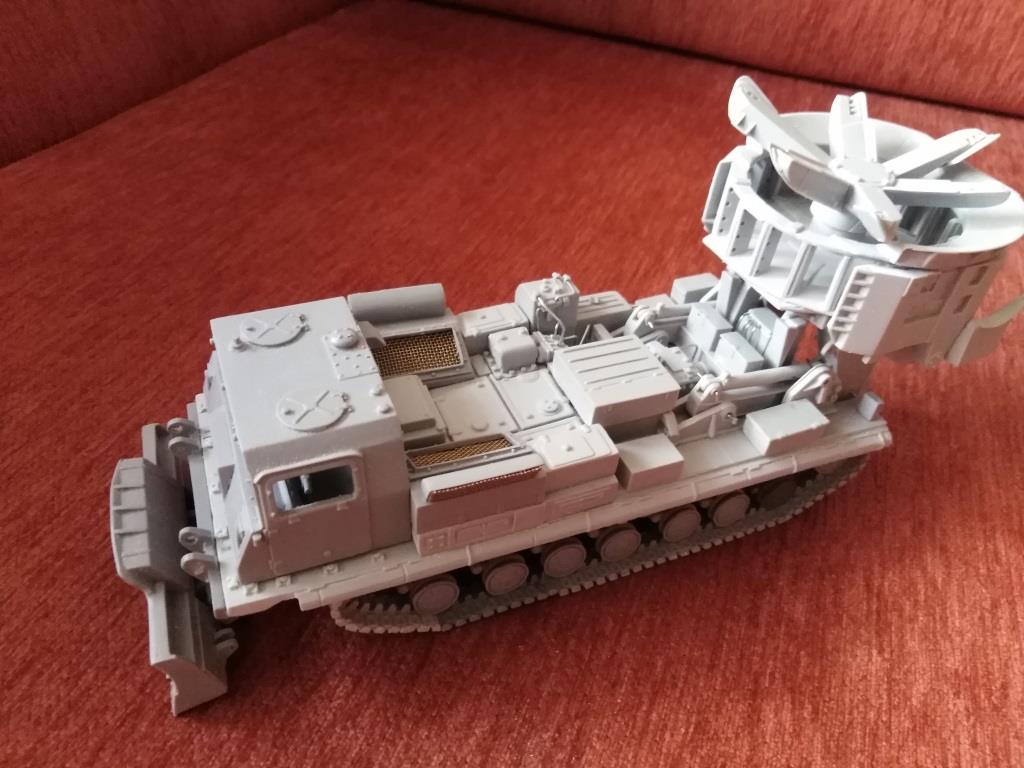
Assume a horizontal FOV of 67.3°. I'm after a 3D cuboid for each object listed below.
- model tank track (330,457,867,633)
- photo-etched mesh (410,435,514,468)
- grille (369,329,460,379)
[{"bbox_3d":[0.036,0.047,0.257,0.195,0.036,0.015,-12,42,-19],"label":"model tank track"},{"bbox_3d":[-0.015,0.020,0.225,0.030,0.002,0.014,-12,15,-19],"label":"photo-etched mesh"},{"bbox_3d":[-0.033,-0.010,0.259,0.030,0.002,0.014,-12,70,-19],"label":"grille"}]

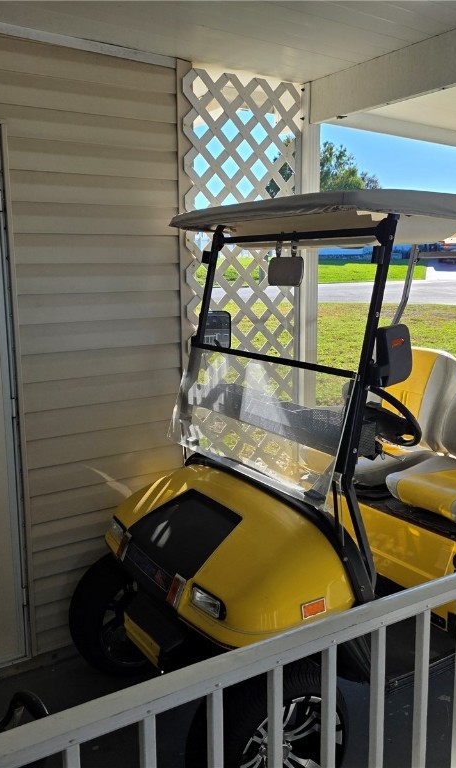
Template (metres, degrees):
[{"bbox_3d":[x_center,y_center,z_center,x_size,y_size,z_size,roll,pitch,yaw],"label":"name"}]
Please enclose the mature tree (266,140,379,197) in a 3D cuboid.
[{"bbox_3d":[6.254,-12.609,46.000,7.200,8.000,7.000,-1,9,0],"label":"mature tree"}]

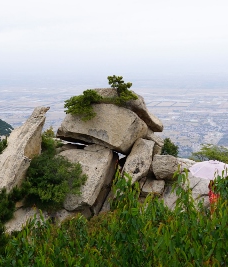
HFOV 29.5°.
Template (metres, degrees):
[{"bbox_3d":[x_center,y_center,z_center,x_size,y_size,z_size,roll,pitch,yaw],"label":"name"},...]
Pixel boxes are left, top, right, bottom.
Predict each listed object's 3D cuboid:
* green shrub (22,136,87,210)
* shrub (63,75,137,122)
[{"bbox_3d":[-1.510,1.015,11.000,1.600,1.750,1.350,0,9,0],"label":"green shrub"},{"bbox_3d":[-0.337,-0.945,11.700,1.980,1.150,1.050,0,9,0],"label":"shrub"}]

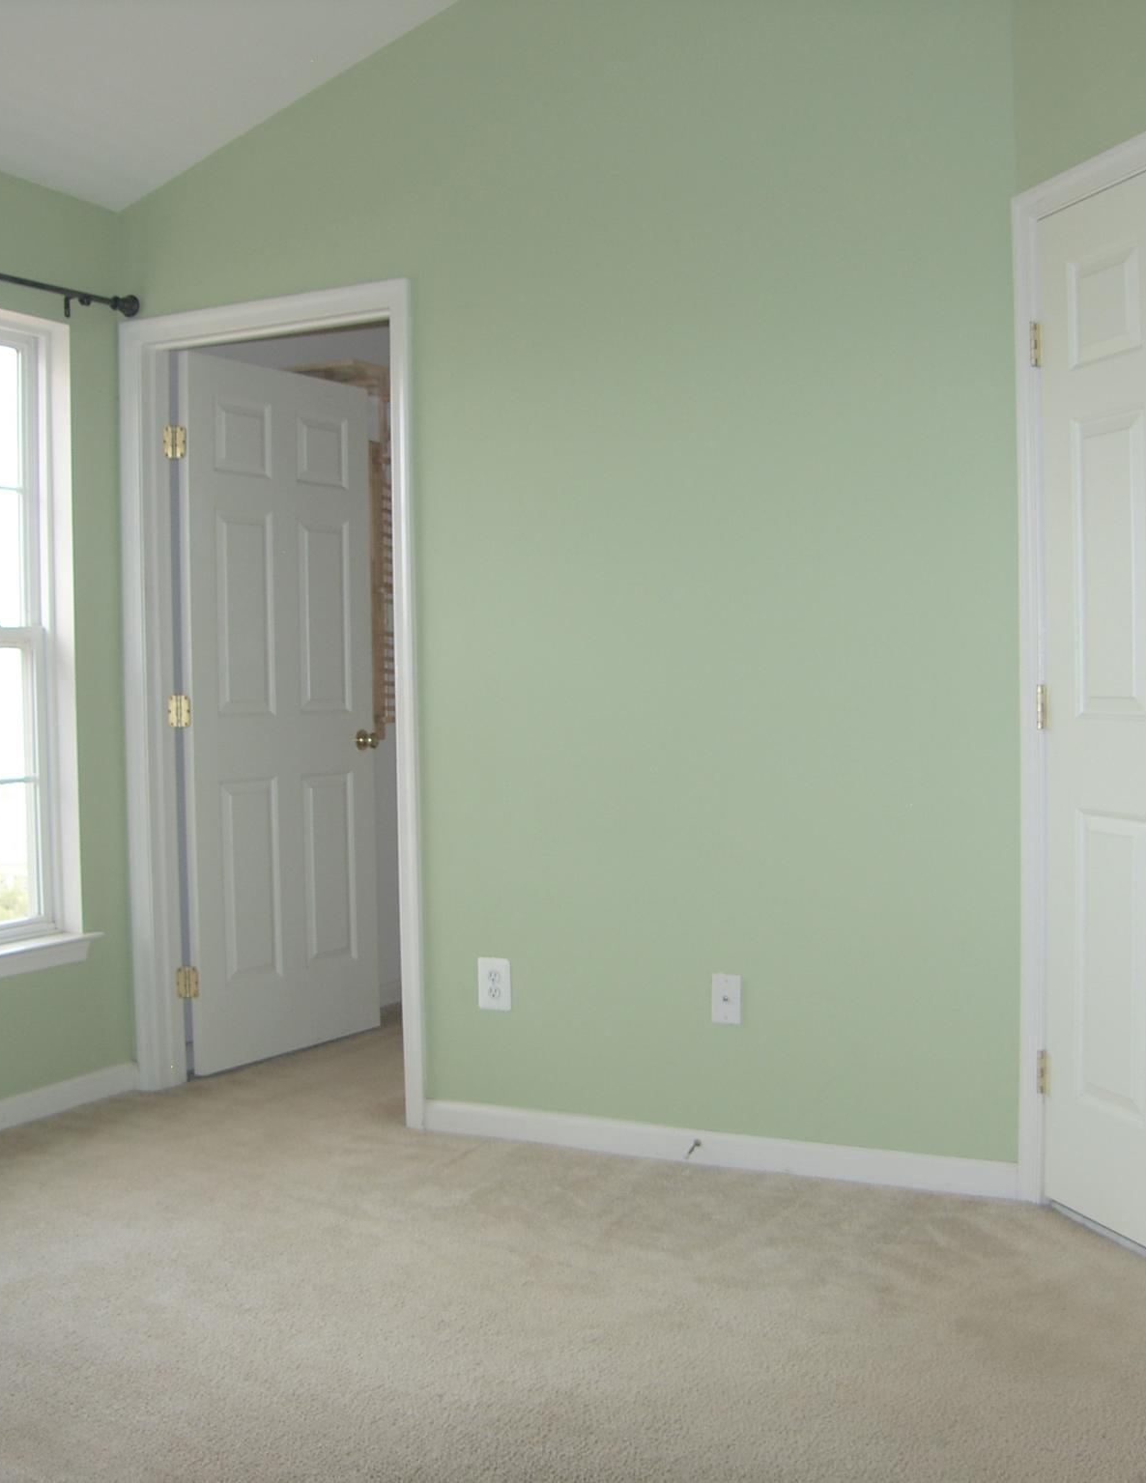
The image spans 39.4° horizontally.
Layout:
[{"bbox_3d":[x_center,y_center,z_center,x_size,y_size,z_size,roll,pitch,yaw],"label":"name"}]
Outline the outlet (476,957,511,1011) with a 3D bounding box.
[{"bbox_3d":[-0.193,0.593,3.901,0.088,0.127,0.010,0,2,28],"label":"outlet"}]

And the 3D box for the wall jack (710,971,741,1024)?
[{"bbox_3d":[0.346,0.582,3.616,0.071,0.113,0.009,0,2,28],"label":"wall jack"}]

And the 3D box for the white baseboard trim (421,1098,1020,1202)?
[{"bbox_3d":[0.281,0.929,3.665,1.465,0.079,0.015,0,2,28],"label":"white baseboard trim"}]

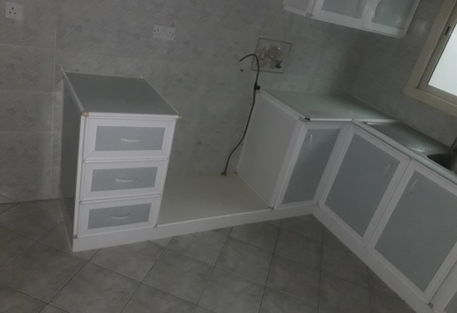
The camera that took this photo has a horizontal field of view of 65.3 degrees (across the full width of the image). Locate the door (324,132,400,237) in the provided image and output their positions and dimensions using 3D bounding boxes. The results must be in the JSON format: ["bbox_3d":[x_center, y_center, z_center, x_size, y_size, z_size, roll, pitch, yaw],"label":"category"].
[{"bbox_3d":[0.979,0.216,2.678,0.020,0.680,0.442,-2,29,-31],"label":"door"}]

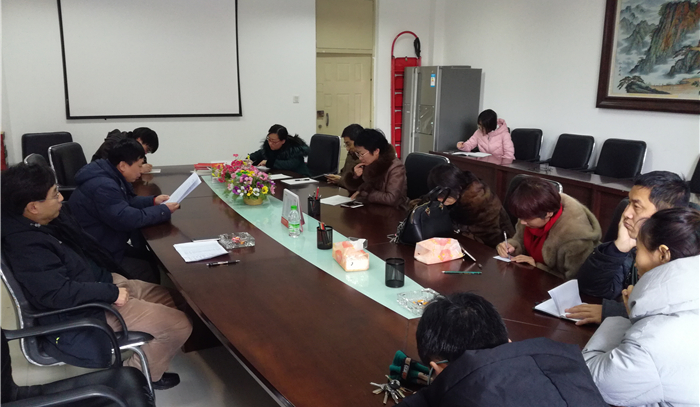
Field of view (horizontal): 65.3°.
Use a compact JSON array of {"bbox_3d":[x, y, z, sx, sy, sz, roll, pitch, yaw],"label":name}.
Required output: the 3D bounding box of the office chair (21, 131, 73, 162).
[{"bbox_3d":[-2.944,-0.156,5.346,0.570,1.000,0.620,-8,15,-31],"label":"office chair"}]

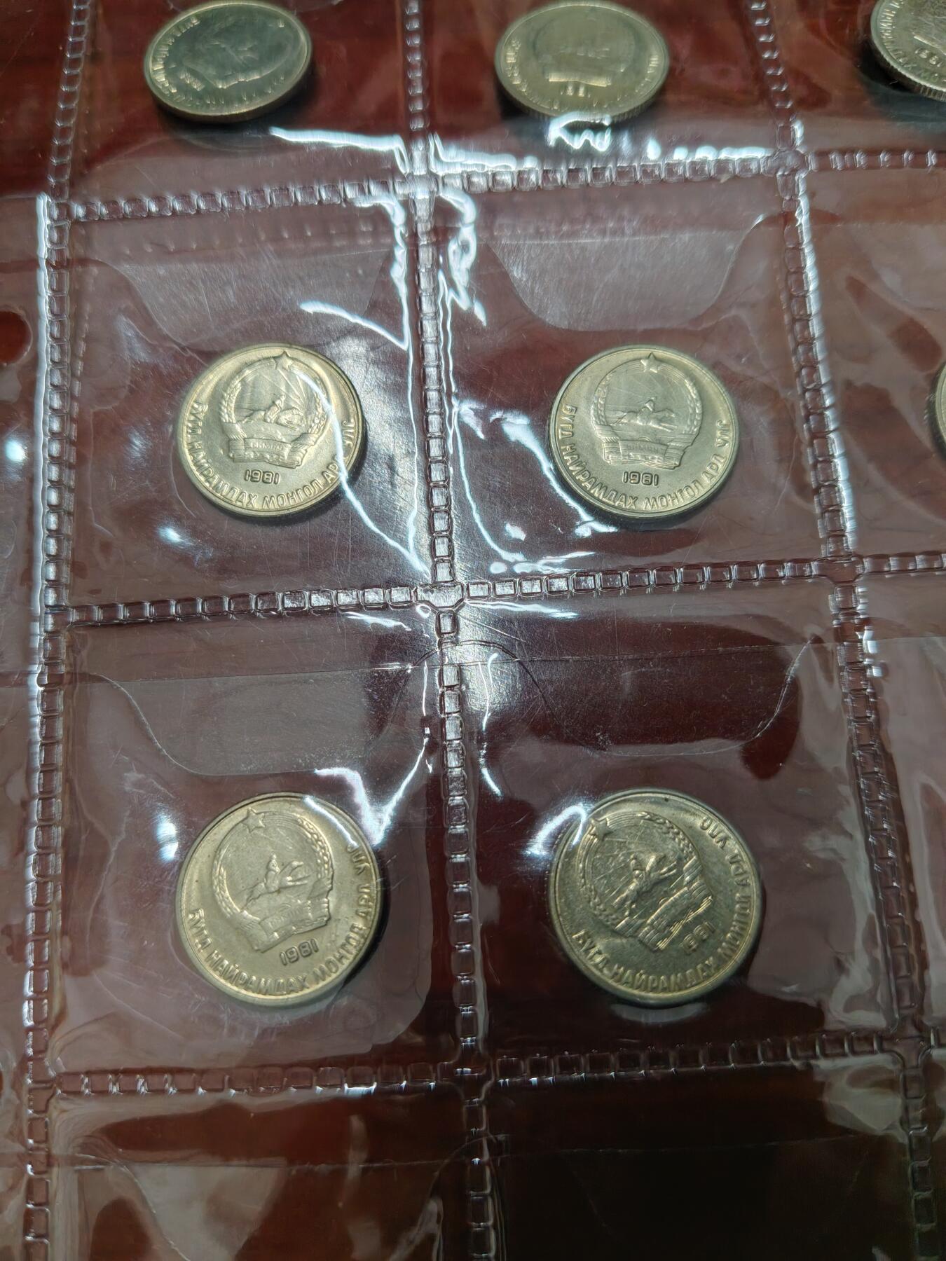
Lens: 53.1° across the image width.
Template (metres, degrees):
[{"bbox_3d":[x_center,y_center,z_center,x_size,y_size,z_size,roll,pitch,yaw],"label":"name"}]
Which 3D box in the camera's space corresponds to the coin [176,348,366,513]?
[{"bbox_3d":[-0.021,-0.020,0.098,0.019,0.002,0.019,0,76,-1],"label":"coin"}]

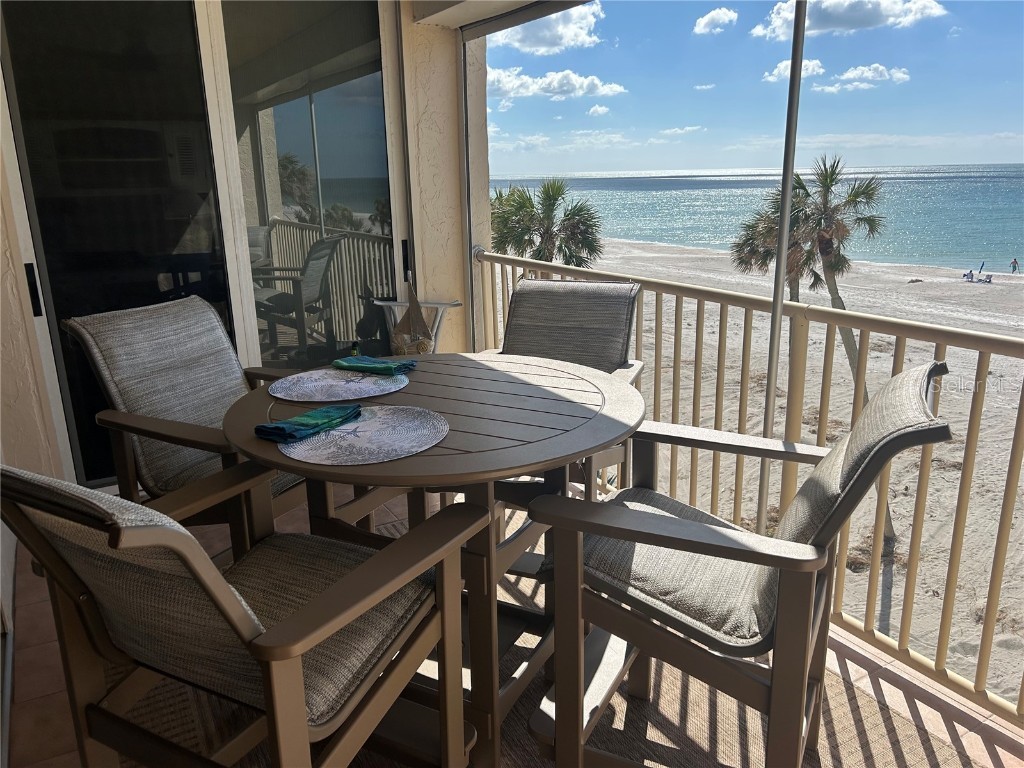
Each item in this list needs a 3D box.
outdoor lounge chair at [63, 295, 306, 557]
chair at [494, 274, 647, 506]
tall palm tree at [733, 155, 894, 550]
[{"bbox_3d":[-0.924,0.312,2.546,0.768,1.095,0.662,7,17,28],"label":"outdoor lounge chair"},{"bbox_3d":[0.130,0.214,2.823,0.662,1.095,0.768,5,16,21],"label":"chair"},{"bbox_3d":[8.354,-0.848,20.895,4.500,10.300,3.700,7,17,27],"label":"tall palm tree"}]

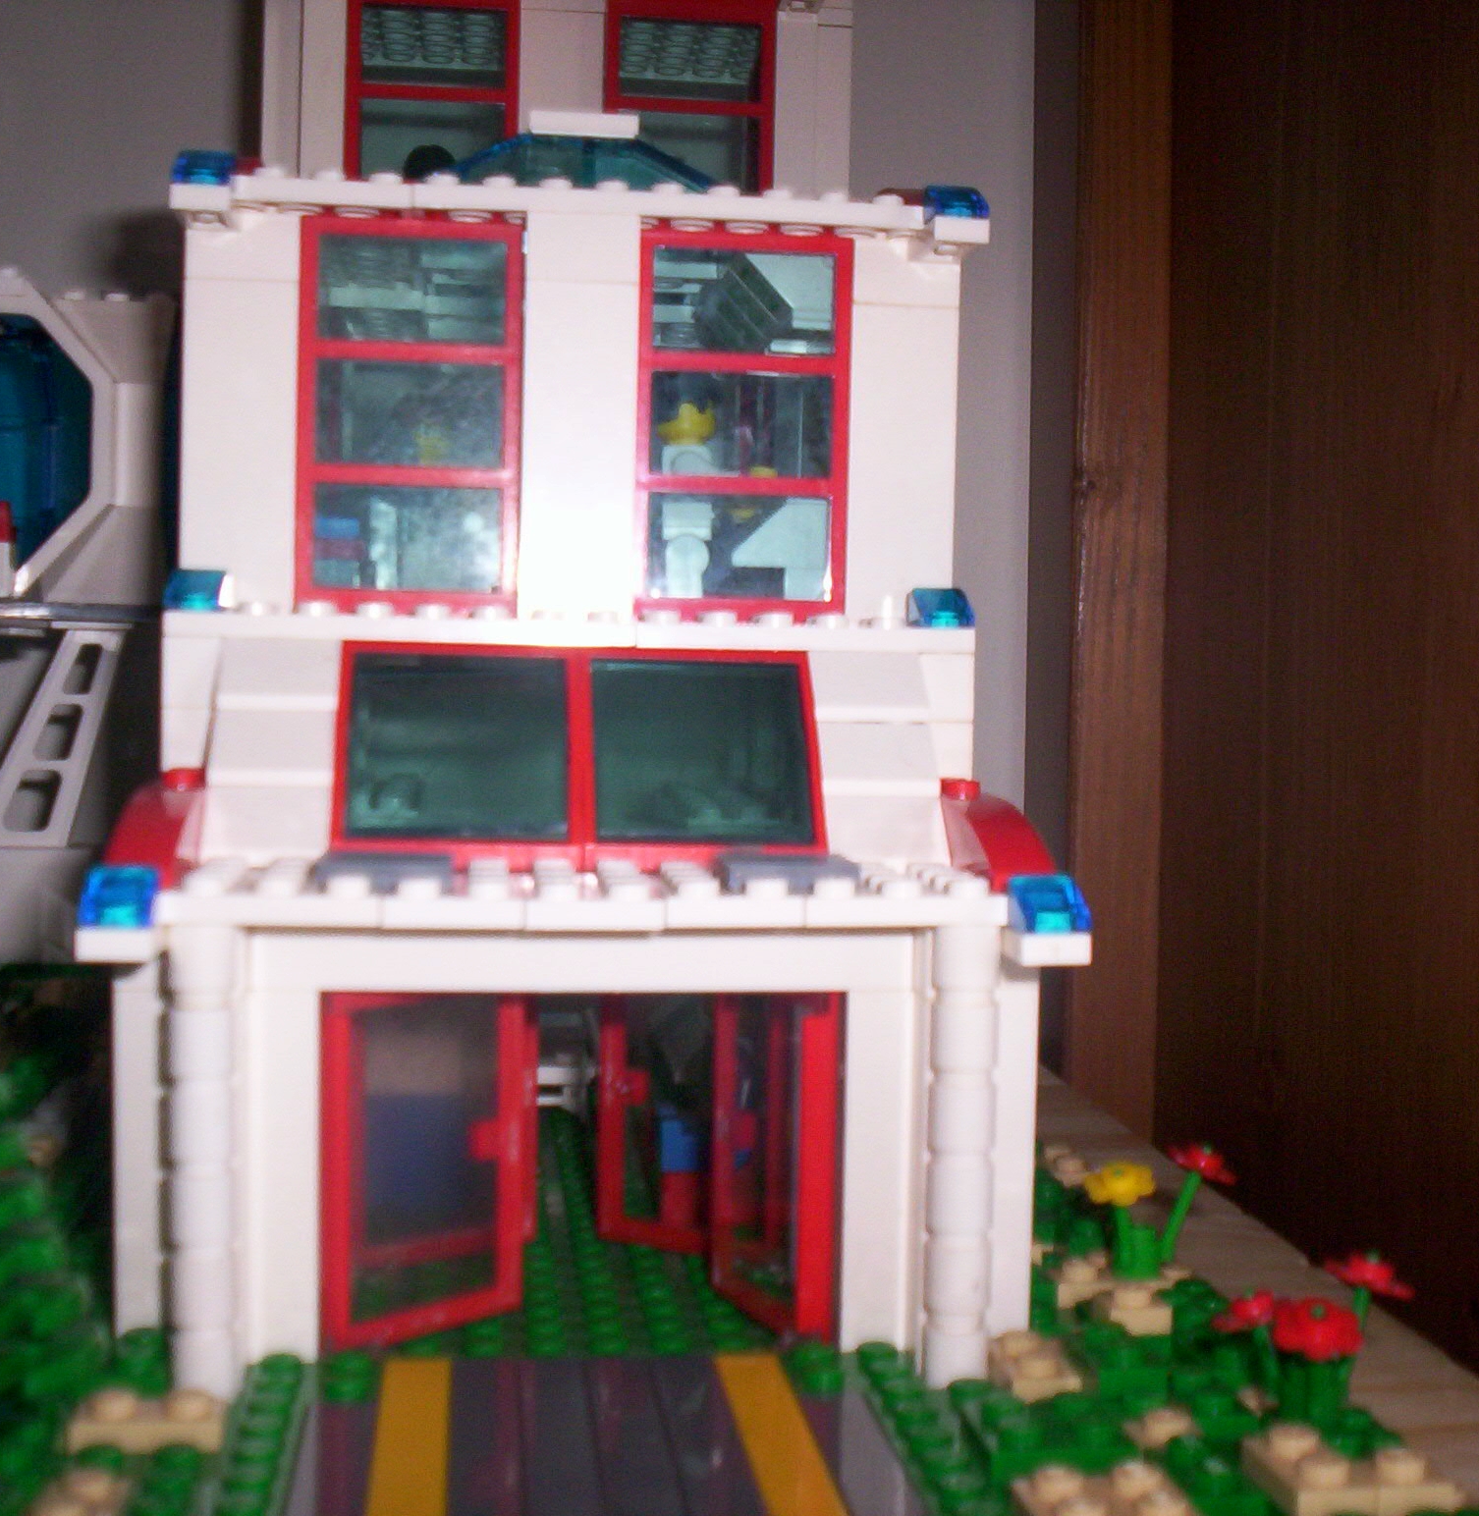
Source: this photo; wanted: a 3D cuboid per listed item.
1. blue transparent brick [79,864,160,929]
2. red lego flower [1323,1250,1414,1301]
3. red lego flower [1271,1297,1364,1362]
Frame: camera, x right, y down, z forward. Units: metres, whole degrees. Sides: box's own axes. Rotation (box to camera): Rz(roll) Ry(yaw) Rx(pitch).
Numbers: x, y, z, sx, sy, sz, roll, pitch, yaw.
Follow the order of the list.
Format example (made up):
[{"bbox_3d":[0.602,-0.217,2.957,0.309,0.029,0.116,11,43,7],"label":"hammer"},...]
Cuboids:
[{"bbox_3d":[-0.068,0.016,0.237,0.008,0.006,0.008,1,3,-7],"label":"blue transparent brick"},{"bbox_3d":[0.070,0.058,0.242,0.010,0.004,0.010,20,-7,-7],"label":"red lego flower"},{"bbox_3d":[0.062,0.061,0.233,0.010,0.004,0.010,3,22,-7],"label":"red lego flower"}]

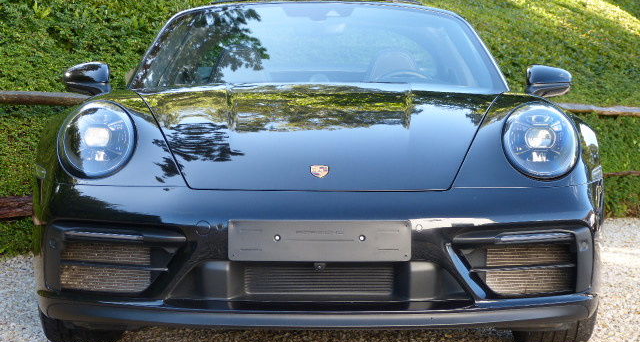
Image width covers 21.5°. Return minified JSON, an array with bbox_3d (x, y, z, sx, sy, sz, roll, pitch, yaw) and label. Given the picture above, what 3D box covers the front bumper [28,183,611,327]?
[{"bbox_3d":[-0.004,0.248,5.100,1.810,0.420,0.600,0,0,0],"label":"front bumper"}]

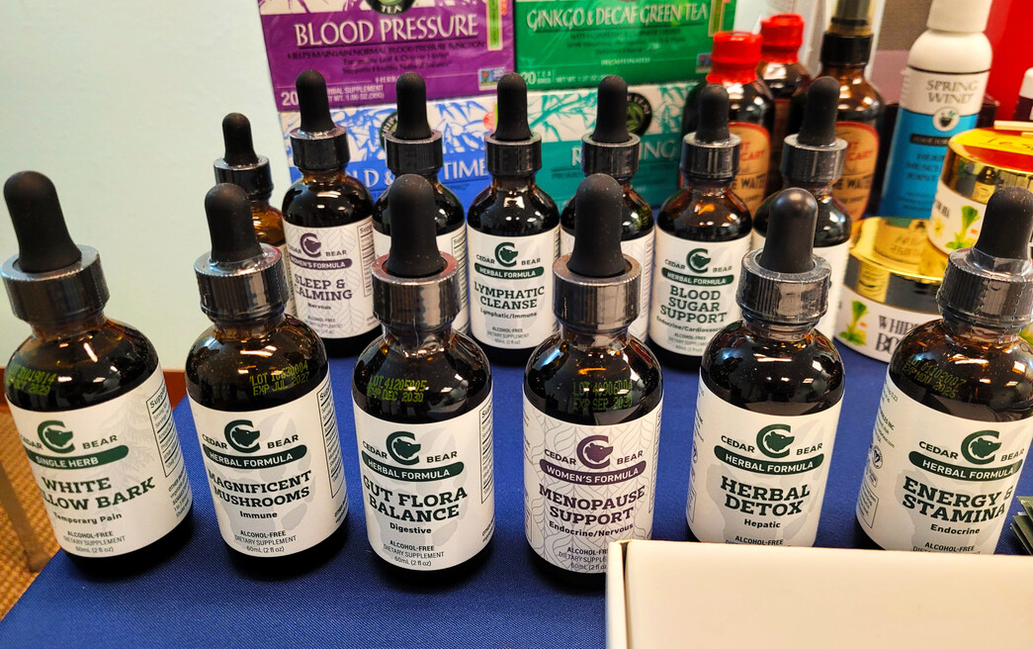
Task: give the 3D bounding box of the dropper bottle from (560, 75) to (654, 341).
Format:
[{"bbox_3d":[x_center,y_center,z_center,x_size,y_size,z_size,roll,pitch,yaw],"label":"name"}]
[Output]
[{"bbox_3d":[0.039,-0.044,0.329,0.039,0.119,0.039,9,29,19],"label":"dropper bottle"}]

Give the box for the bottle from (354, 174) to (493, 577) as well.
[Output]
[{"bbox_3d":[-0.026,0.017,0.217,0.039,0.119,0.039,3,28,8],"label":"bottle"}]

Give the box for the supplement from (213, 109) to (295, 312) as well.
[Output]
[{"bbox_3d":[-0.119,-0.044,0.353,0.033,0.103,0.033,-3,28,-4],"label":"supplement"}]

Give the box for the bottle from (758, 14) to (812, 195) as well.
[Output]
[{"bbox_3d":[0.160,-0.129,0.491,0.048,0.119,0.048,8,29,16],"label":"bottle"}]

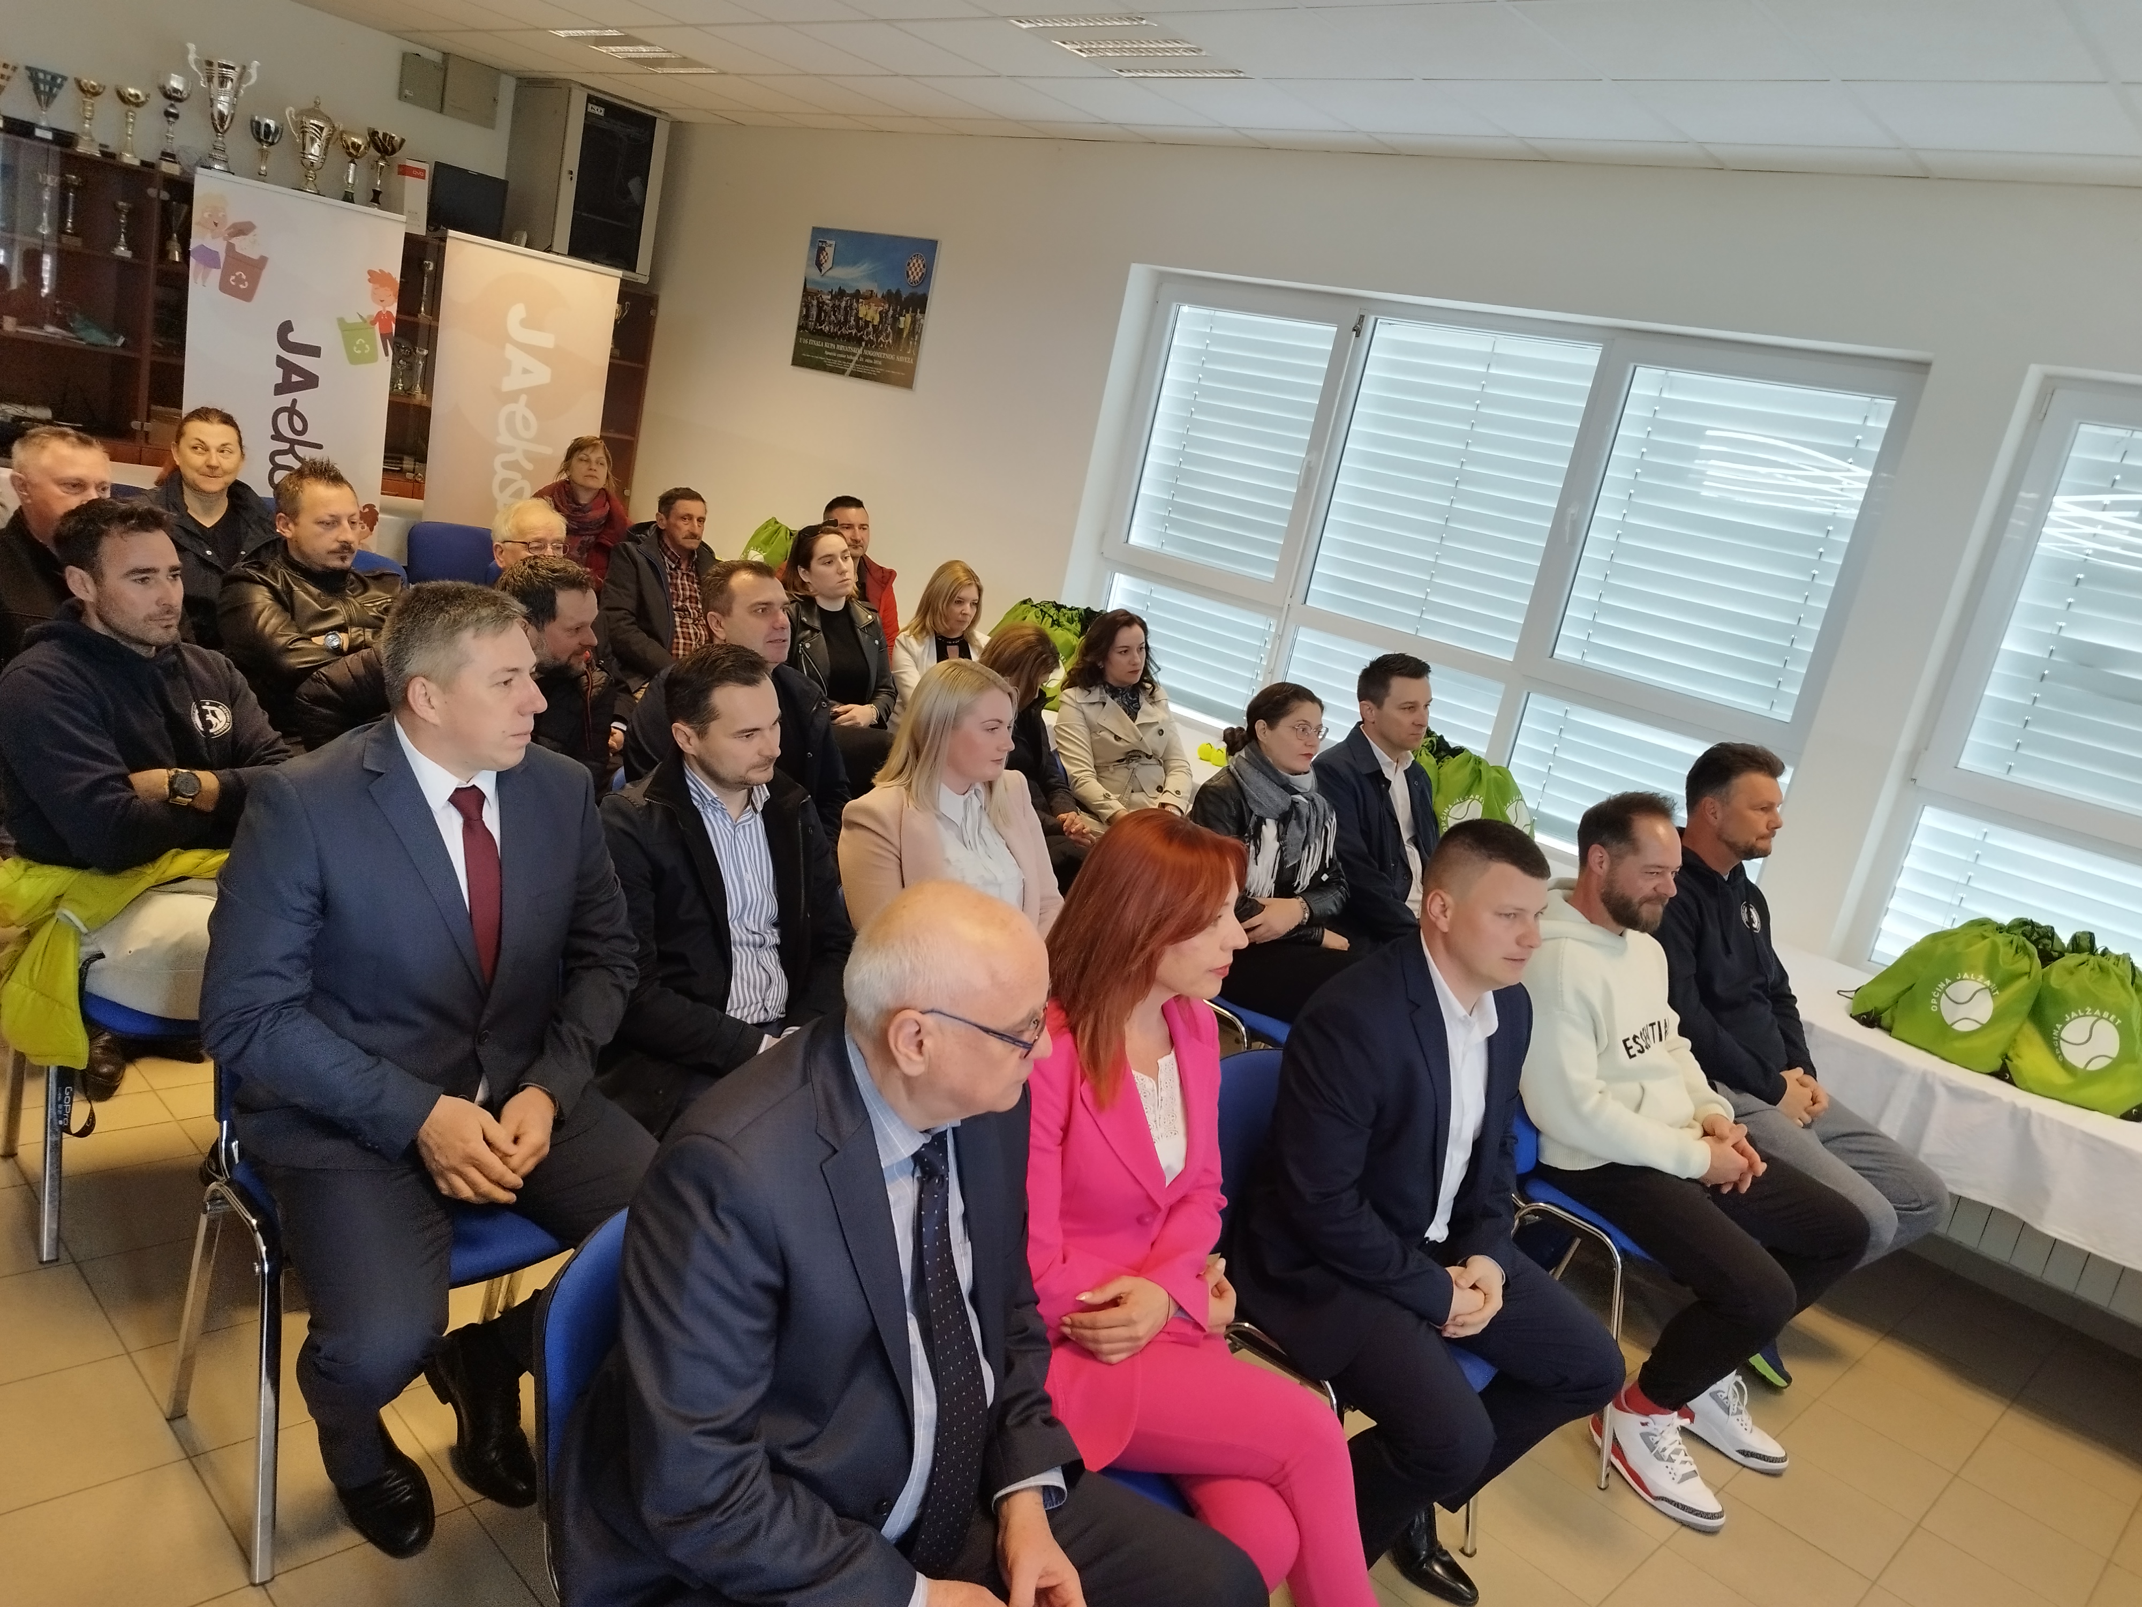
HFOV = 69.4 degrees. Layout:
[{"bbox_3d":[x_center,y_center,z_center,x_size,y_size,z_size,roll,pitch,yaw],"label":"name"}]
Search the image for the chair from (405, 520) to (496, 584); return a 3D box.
[{"bbox_3d":[-2.425,-0.675,6.365,0.550,0.820,0.520,24,18,40],"label":"chair"}]

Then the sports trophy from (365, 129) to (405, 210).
[{"bbox_3d":[-3.481,-3.172,7.830,0.170,0.450,0.170,24,18,40],"label":"sports trophy"}]

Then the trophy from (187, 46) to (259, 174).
[{"bbox_3d":[-3.775,-3.044,6.892,0.180,0.555,0.290,24,18,40],"label":"trophy"}]

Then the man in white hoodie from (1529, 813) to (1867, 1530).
[{"bbox_3d":[1.256,0.691,3.247,0.830,1.310,0.550,24,18,40],"label":"man in white hoodie"}]

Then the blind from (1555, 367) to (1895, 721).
[{"bbox_3d":[2.132,-0.884,5.158,0.860,1.030,0.070,24,18,40],"label":"blind"}]

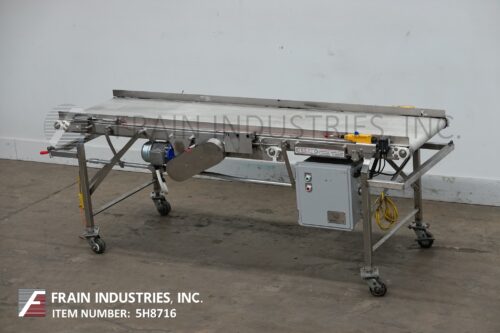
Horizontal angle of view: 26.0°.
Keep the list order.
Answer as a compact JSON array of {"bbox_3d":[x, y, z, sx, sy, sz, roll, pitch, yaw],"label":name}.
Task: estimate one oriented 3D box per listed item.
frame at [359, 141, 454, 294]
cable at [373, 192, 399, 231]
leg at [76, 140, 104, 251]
[{"bbox_3d":[0.972,0.290,6.464,0.296,0.762,0.863,5,19,30],"label":"frame"},{"bbox_3d":[0.769,0.255,6.139,0.120,0.218,0.078,5,19,30],"label":"cable"},{"bbox_3d":[-1.060,0.225,7.213,0.130,0.770,0.109,5,19,30],"label":"leg"}]

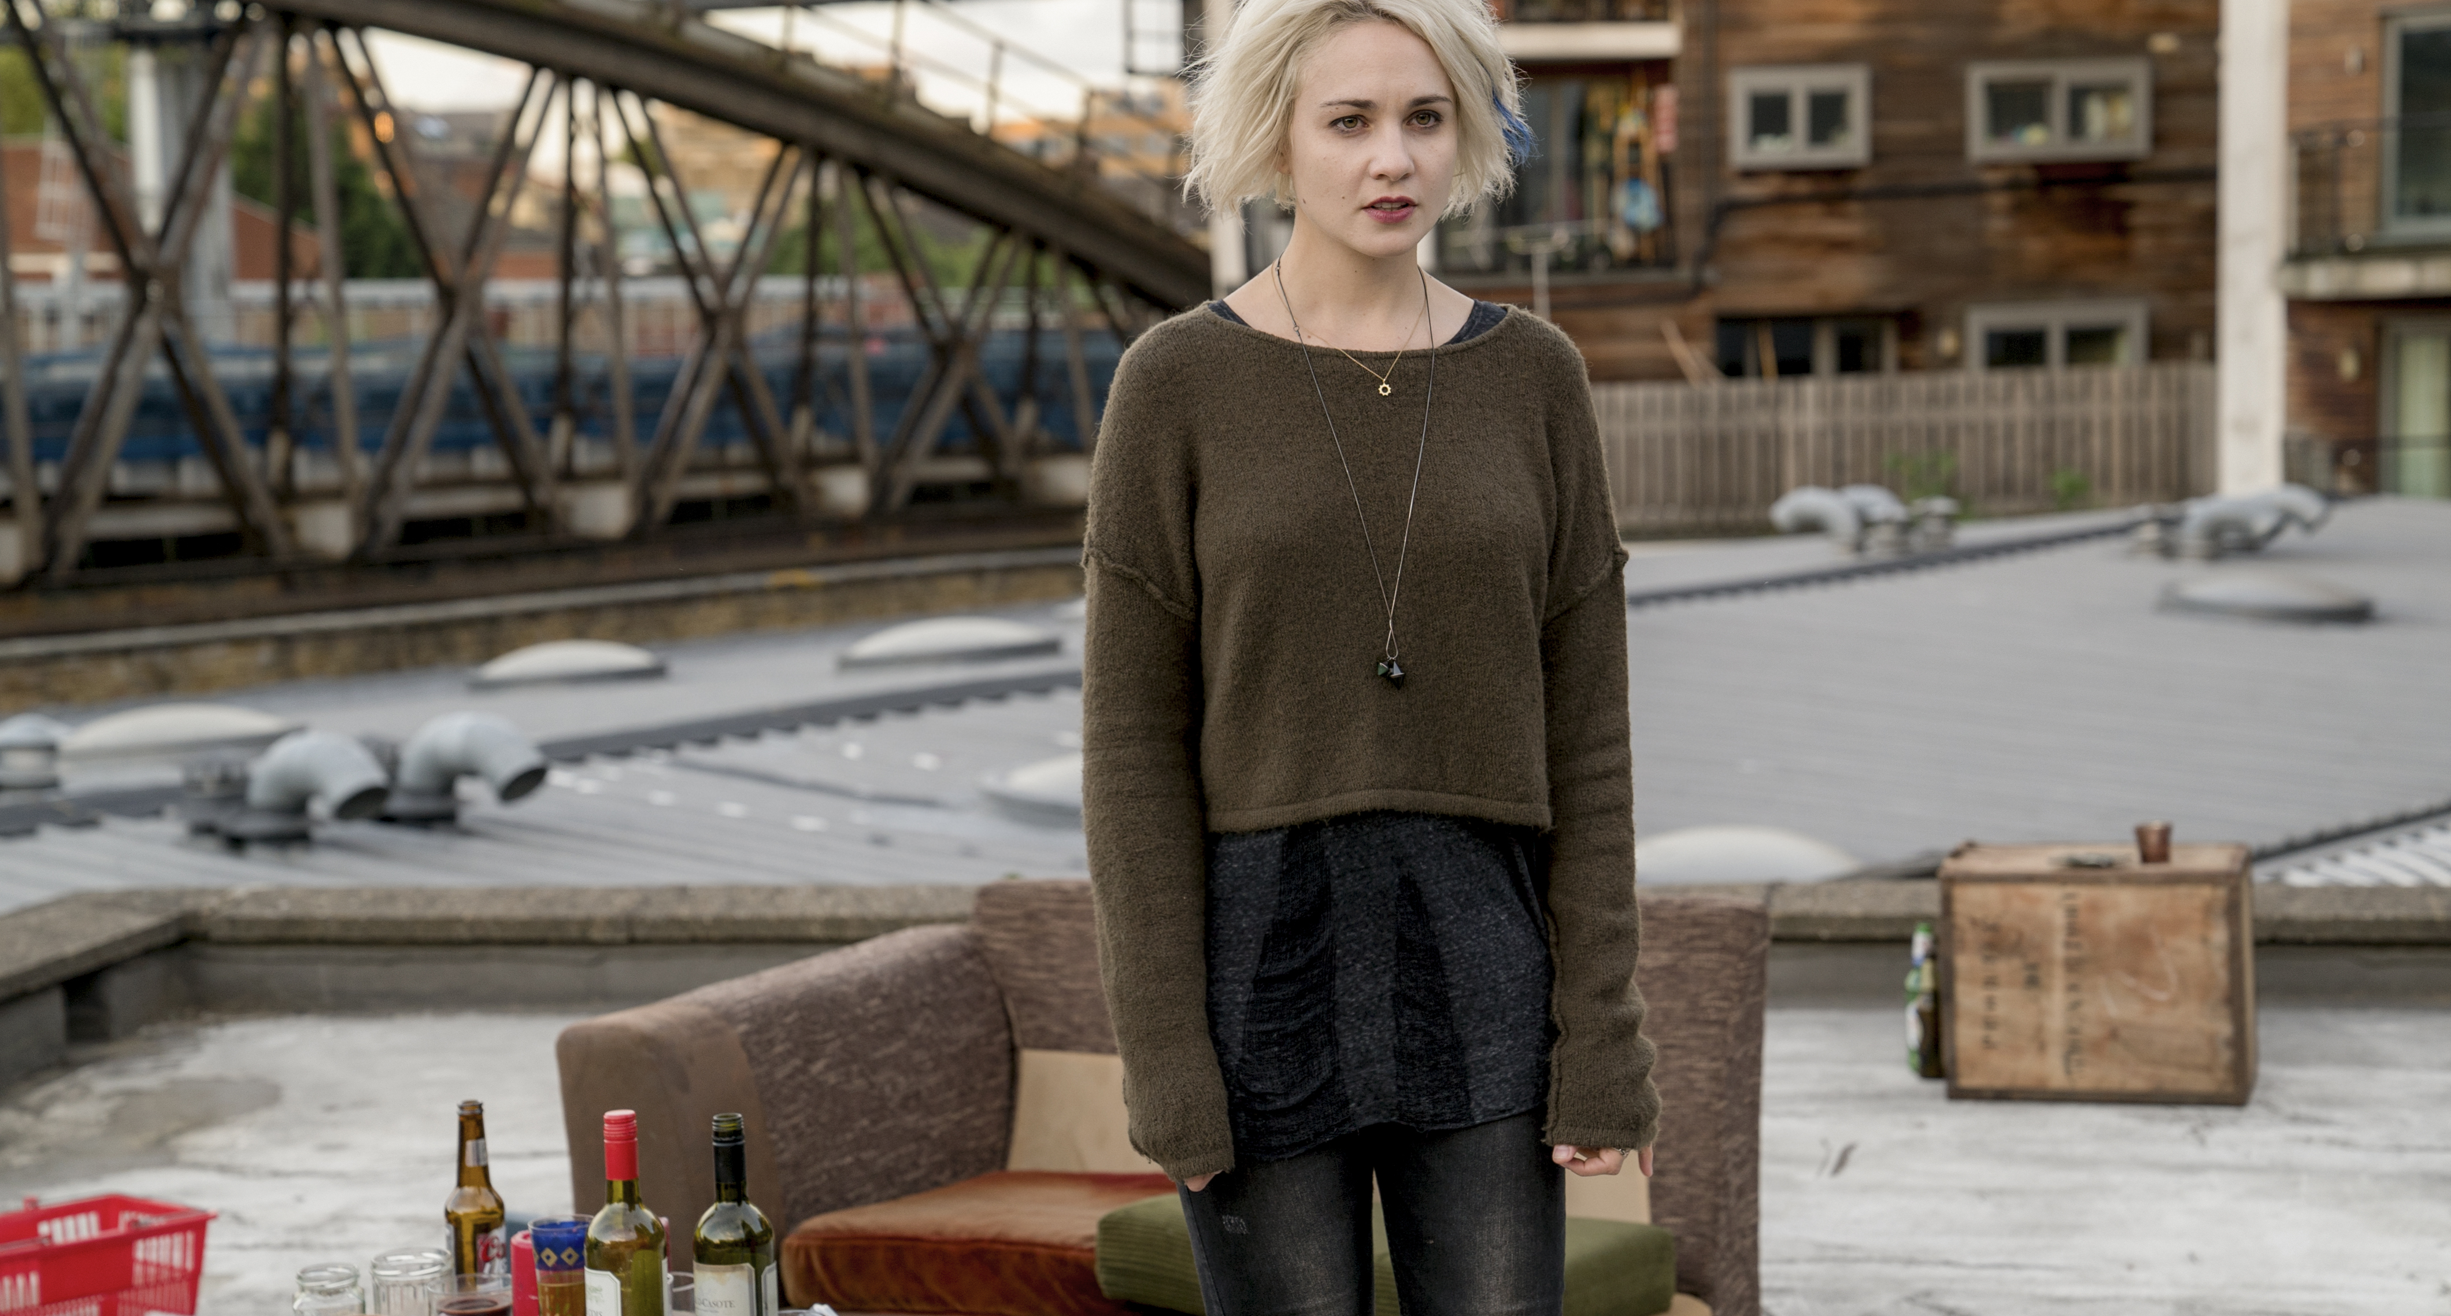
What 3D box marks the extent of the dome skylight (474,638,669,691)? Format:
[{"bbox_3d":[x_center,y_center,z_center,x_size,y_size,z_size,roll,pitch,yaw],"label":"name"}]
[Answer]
[{"bbox_3d":[-4.036,0.041,29.300,1.200,0.250,1.200,-4,5,-6],"label":"dome skylight"}]

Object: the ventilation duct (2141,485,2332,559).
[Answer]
[{"bbox_3d":[4.901,-0.689,23.095,0.900,0.340,0.500,0,7,9],"label":"ventilation duct"}]

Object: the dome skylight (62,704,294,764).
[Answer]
[{"bbox_3d":[-3.891,0.242,17.825,0.830,0.155,0.830,-2,6,-7],"label":"dome skylight"}]

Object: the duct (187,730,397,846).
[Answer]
[{"bbox_3d":[-4.609,0.634,23.400,1.080,0.540,0.480,7,12,41],"label":"duct"}]

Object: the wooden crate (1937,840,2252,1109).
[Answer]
[{"bbox_3d":[1.395,0.501,7.582,0.458,0.363,0.305,0,7,15],"label":"wooden crate"}]

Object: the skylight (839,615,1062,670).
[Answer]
[{"bbox_3d":[-1.154,-0.111,19.480,0.880,0.150,0.880,-2,6,-7],"label":"skylight"}]

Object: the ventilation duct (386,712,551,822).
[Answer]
[{"bbox_3d":[-3.770,0.550,23.800,0.880,0.510,0.360,5,11,35],"label":"ventilation duct"}]

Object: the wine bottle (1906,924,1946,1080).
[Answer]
[{"bbox_3d":[1.044,0.504,7.103,0.061,0.235,0.061,0,9,6],"label":"wine bottle"}]

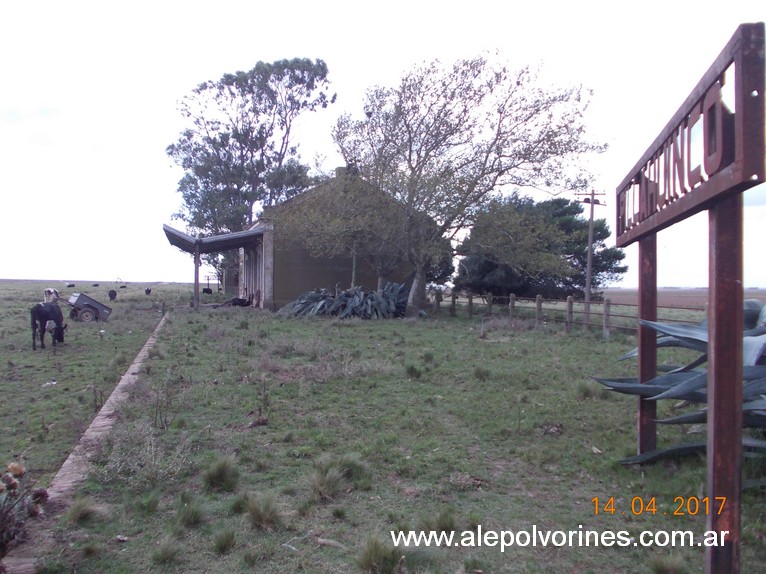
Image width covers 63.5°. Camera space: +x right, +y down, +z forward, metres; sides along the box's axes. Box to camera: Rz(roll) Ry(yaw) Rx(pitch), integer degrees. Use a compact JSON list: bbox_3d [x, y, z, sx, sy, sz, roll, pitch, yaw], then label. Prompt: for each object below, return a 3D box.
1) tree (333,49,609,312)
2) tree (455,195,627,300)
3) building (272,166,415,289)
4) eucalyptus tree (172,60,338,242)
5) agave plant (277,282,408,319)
[{"bbox_3d":[4.280,-5.050,31.000,13.600,13.200,11.500,1,0,6],"label":"tree"},{"bbox_3d":[12.700,-3.000,50.000,13.900,8.900,12.000,1,0,12],"label":"tree"},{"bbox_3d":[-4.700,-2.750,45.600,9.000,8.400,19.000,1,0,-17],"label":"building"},{"bbox_3d":[-13.800,-11.400,65.000,17.800,25.000,16.000,1,0,-12],"label":"eucalyptus tree"},{"bbox_3d":[-2.000,0.660,30.500,6.500,1.700,3.200,1,0,-7],"label":"agave plant"}]

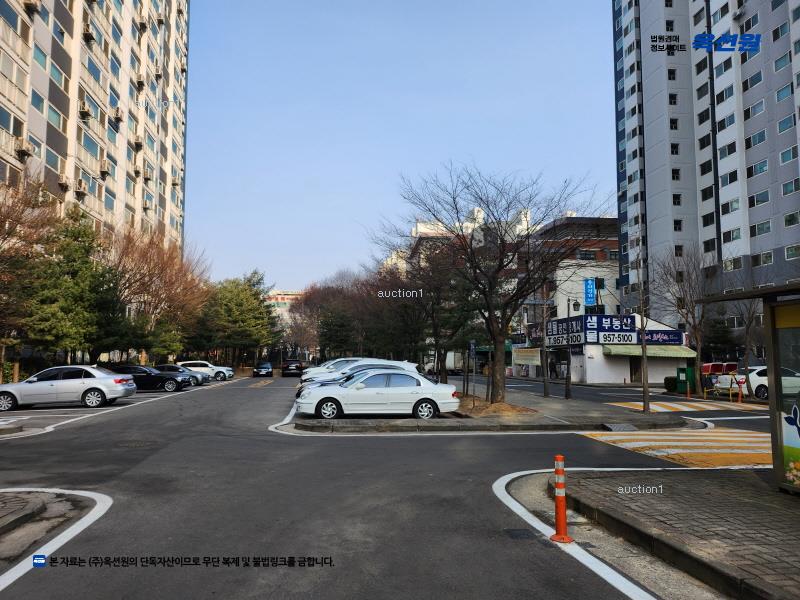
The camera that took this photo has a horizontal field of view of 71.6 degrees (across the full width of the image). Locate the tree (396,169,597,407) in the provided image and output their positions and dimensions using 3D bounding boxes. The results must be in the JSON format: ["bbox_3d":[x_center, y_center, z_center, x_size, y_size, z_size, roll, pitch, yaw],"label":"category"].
[{"bbox_3d":[3.400,-0.600,19.200,6.800,8.200,6.600,0,-4,0],"label":"tree"}]

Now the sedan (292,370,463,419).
[{"bbox_3d":[-0.664,2.761,16.222,4.740,1.430,1.820,0,-6,-3],"label":"sedan"}]

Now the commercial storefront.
[{"bbox_3d":[15.700,3.645,40.741,7.500,4.650,7.200,1,-6,-6],"label":"commercial storefront"}]

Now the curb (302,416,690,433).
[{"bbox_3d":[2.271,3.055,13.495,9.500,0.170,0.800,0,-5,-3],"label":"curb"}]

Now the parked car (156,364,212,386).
[{"bbox_3d":[-14.800,4.789,35.898,4.650,1.460,1.830,1,-6,-7],"label":"parked car"}]

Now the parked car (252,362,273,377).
[{"bbox_3d":[-13.367,6.820,55.108,1.820,1.450,4.550,1,-5,-8],"label":"parked car"}]

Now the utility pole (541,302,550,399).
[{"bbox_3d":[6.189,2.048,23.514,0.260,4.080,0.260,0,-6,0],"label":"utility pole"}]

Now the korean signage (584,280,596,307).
[{"bbox_3d":[14.424,-0.568,42.000,0.850,2.020,0.200,0,-5,-2],"label":"korean signage"}]

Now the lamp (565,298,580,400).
[{"bbox_3d":[6.941,1.965,22.423,0.560,4.080,0.300,1,-5,-9],"label":"lamp"}]

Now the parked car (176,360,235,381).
[{"bbox_3d":[-15.634,5.624,44.366,4.680,1.670,1.860,1,-5,-9],"label":"parked car"}]

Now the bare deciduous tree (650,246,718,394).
[{"bbox_3d":[13.763,0.924,26.646,3.400,7.100,3.400,0,-6,0],"label":"bare deciduous tree"}]

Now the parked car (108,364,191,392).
[{"bbox_3d":[-13.856,4.224,30.246,4.900,1.450,1.870,1,-5,-9],"label":"parked car"}]

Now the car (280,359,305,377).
[{"bbox_3d":[-9.880,6.296,51.124,1.870,1.530,4.700,1,-6,-7],"label":"car"}]

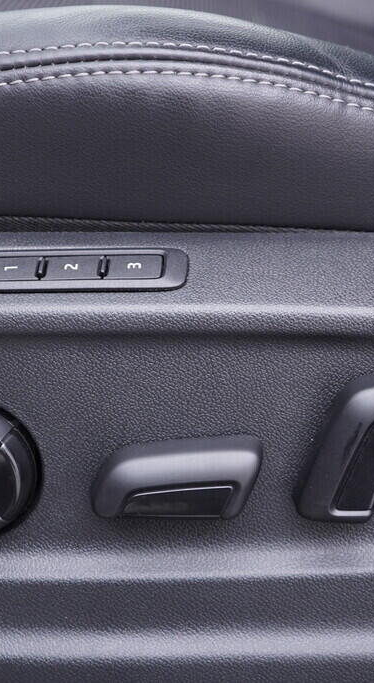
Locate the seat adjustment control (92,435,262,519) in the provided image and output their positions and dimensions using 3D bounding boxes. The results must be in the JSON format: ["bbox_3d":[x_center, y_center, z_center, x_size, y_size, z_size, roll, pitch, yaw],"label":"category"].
[{"bbox_3d":[-0.005,0.046,0.338,0.058,0.024,0.020,-1,9,6],"label":"seat adjustment control"}]

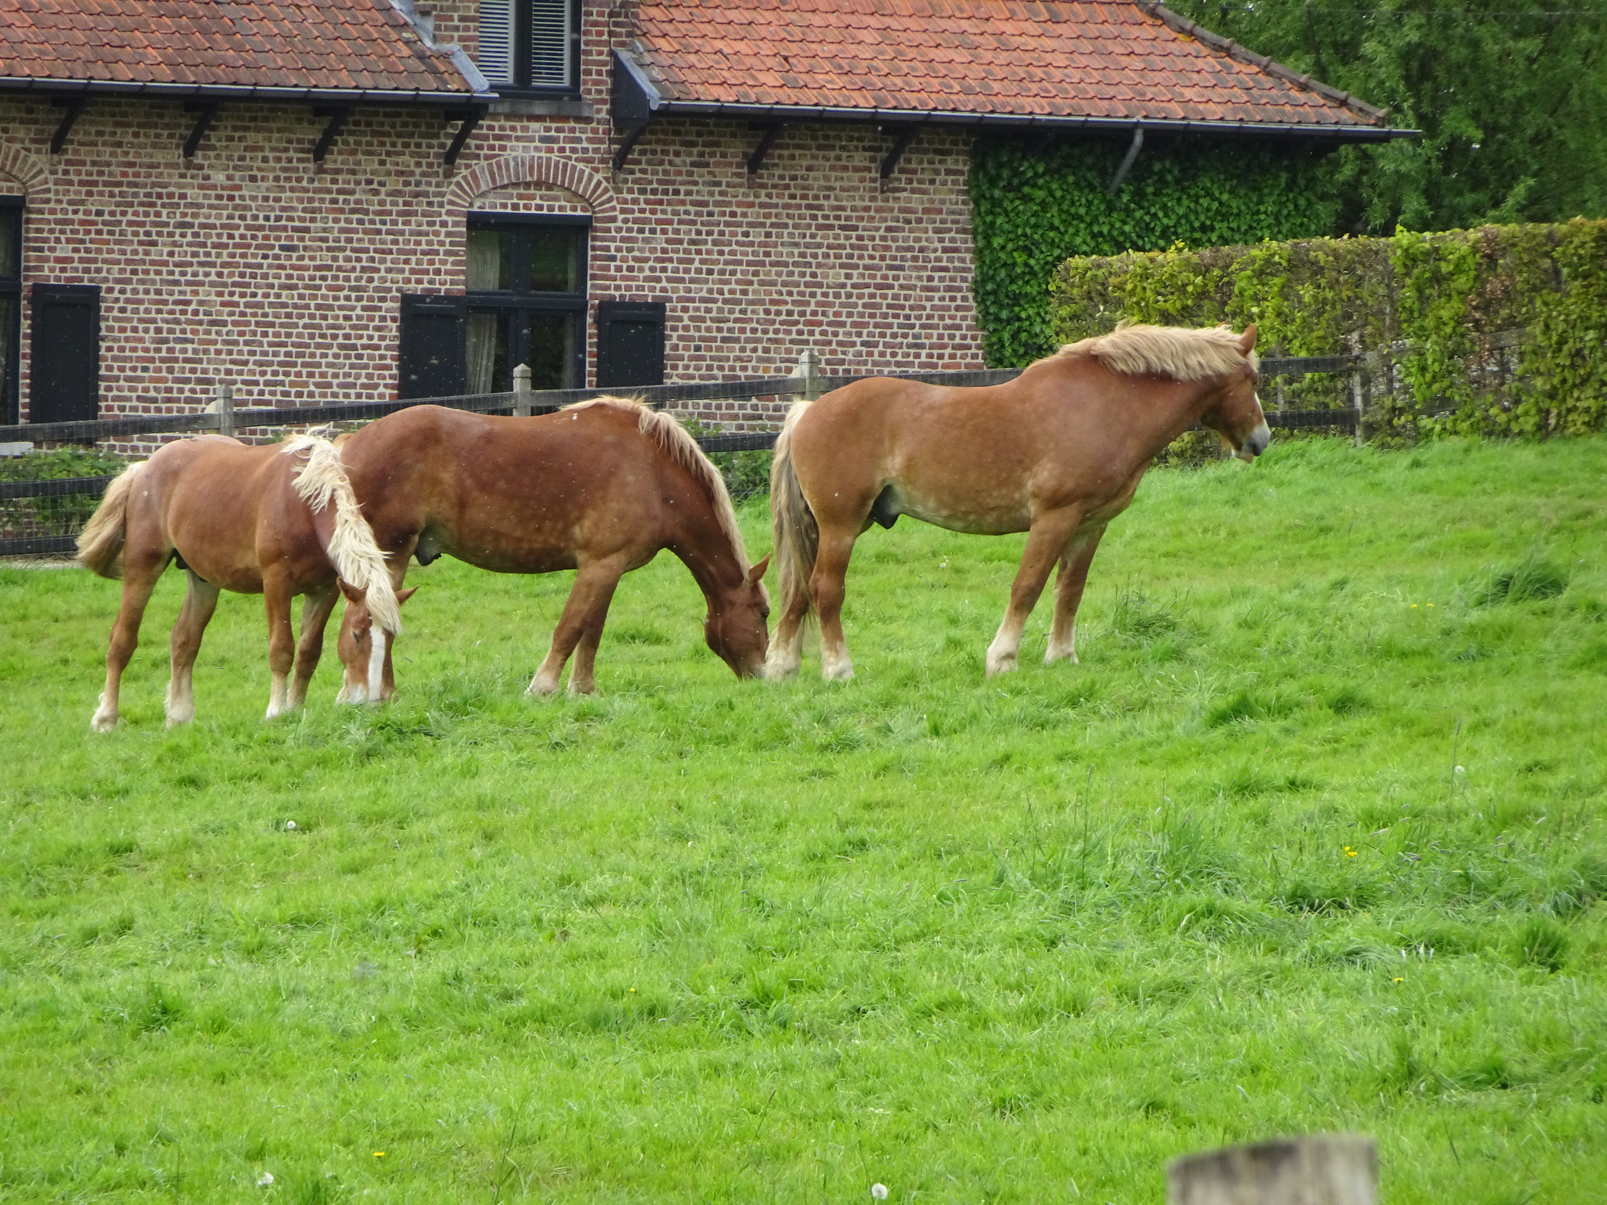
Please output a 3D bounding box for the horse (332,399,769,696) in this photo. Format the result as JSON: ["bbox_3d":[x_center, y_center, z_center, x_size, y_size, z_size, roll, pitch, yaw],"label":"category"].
[{"bbox_3d":[-1.326,-0.278,94.200,2.320,1.610,0.660,2,1,-3],"label":"horse"}]

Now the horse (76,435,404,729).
[{"bbox_3d":[-2.902,-0.114,93.500,2.050,1.550,0.620,2,1,43],"label":"horse"}]

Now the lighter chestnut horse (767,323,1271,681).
[{"bbox_3d":[1.144,-0.521,94.300,2.580,1.900,0.660,2,1,4],"label":"lighter chestnut horse"}]

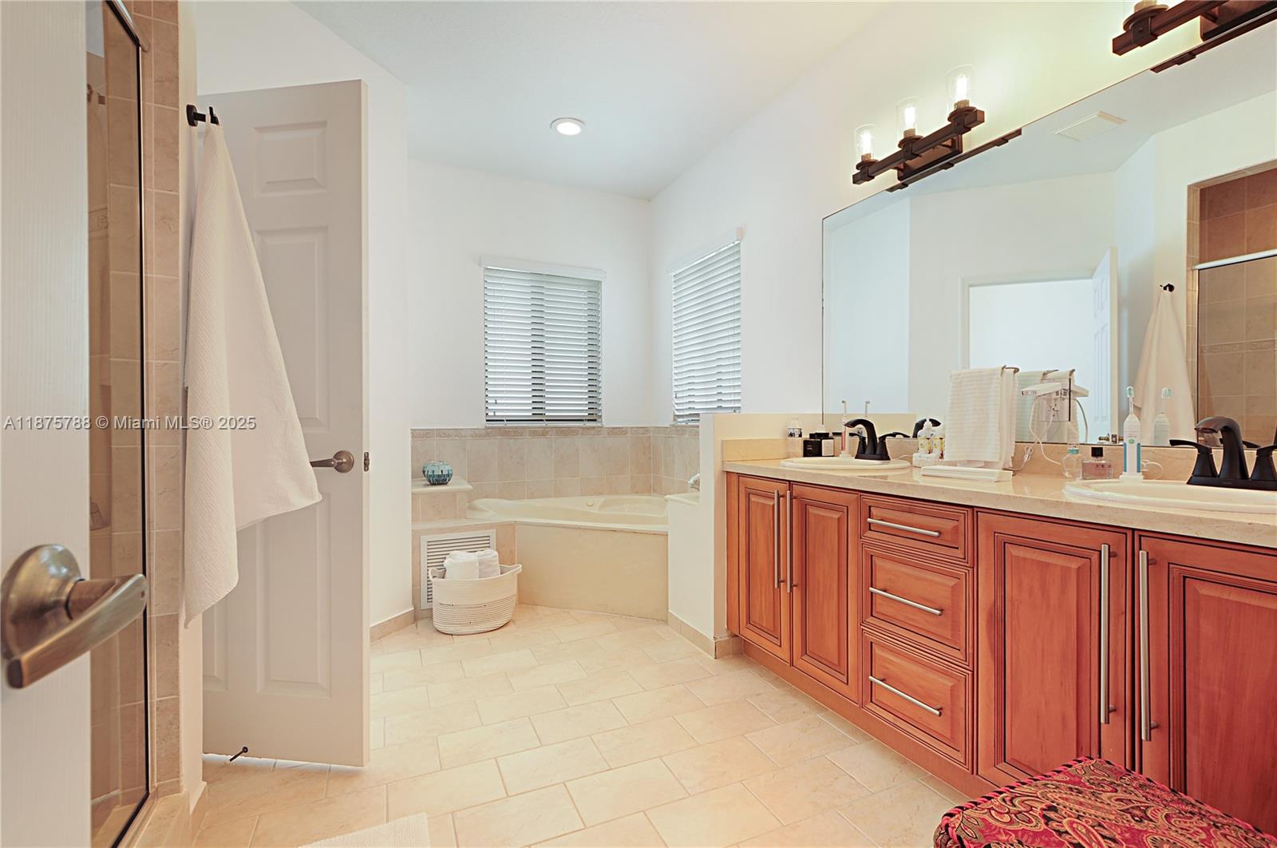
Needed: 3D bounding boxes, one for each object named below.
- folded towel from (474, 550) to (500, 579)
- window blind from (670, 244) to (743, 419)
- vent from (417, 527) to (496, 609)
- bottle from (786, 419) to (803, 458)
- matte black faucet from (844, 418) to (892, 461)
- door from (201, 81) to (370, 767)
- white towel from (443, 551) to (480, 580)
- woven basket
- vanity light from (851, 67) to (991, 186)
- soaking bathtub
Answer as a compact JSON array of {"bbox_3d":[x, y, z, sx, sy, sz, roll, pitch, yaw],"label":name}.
[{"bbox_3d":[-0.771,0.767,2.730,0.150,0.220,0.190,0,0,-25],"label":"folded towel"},{"bbox_3d":[0.442,-0.552,3.624,0.050,1.110,0.860,0,0,-26],"label":"window blind"},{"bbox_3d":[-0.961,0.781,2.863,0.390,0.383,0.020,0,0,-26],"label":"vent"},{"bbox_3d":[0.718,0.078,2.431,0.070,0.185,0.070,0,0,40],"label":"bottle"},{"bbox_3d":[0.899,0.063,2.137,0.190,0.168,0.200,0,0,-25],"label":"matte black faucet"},{"bbox_3d":[-1.210,-0.002,1.640,0.800,2.032,0.036,0,0,7],"label":"door"},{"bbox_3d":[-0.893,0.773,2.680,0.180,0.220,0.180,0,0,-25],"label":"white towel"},{"bbox_3d":[-0.833,0.887,2.748,0.460,0.266,0.350,0,0,-26],"label":"woven basket"},{"bbox_3d":[1.059,-1.117,2.038,0.160,0.245,0.540,0,0,-25],"label":"vanity light"},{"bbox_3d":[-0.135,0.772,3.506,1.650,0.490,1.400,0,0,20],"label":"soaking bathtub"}]

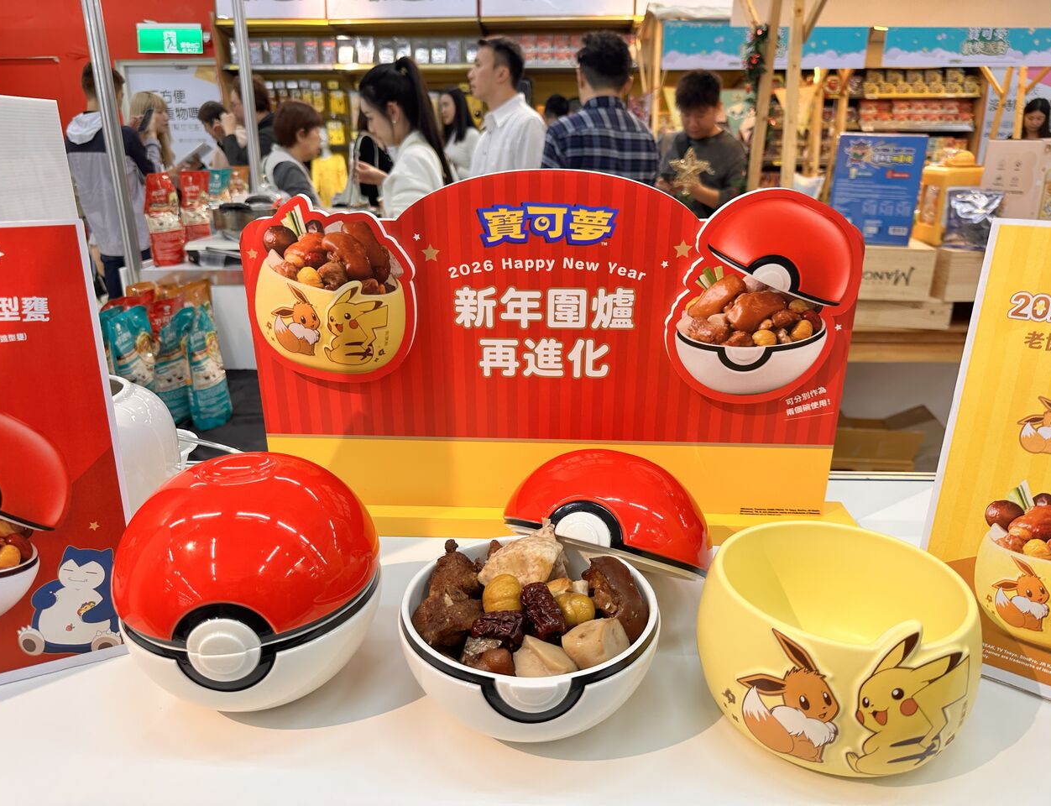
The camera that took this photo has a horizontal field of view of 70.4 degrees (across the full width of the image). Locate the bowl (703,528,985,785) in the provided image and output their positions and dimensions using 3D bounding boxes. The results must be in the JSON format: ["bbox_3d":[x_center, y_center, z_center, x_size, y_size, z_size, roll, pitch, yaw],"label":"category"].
[{"bbox_3d":[0.252,0.196,0.618,0.215,0.148,0.215,4,18,15],"label":"bowl"}]

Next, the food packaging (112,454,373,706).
[{"bbox_3d":[-0.214,0.139,0.590,0.197,0.185,0.201,-3,19,-9],"label":"food packaging"}]

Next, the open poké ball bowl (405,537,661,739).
[{"bbox_3d":[0.004,0.194,0.585,0.197,0.096,0.199,0,19,0],"label":"open poké ball bowl"}]

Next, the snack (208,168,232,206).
[{"bbox_3d":[-1.202,-0.781,2.931,0.100,0.250,0.065,-14,22,-36],"label":"snack"}]

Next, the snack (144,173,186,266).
[{"bbox_3d":[-1.011,-0.519,2.101,0.100,0.250,0.065,-16,23,-39],"label":"snack"}]

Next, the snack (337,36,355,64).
[{"bbox_3d":[-1.184,-2.322,4.900,0.115,0.170,0.050,2,19,6],"label":"snack"}]

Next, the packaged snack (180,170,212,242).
[{"bbox_3d":[-1.163,-0.699,2.639,0.115,0.250,0.065,-4,19,-11],"label":"packaged snack"}]

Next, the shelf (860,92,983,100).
[{"bbox_3d":[2.996,-2.364,5.770,0.880,0.045,0.360,1,19,4],"label":"shelf"}]

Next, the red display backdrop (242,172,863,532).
[{"bbox_3d":[0.021,-0.043,0.800,0.693,0.396,0.067,1,19,3],"label":"red display backdrop"}]

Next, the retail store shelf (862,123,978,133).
[{"bbox_3d":[2.952,-2.124,5.770,0.870,0.050,0.360,1,19,4],"label":"retail store shelf"}]

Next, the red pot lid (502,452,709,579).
[{"bbox_3d":[0.085,0.098,0.719,0.197,0.088,0.199,11,-12,17],"label":"red pot lid"}]

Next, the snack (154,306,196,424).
[{"bbox_3d":[-0.778,-0.090,1.644,0.100,0.250,0.065,-17,24,-41],"label":"snack"}]

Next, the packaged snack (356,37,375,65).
[{"bbox_3d":[-1.035,-2.286,4.836,0.115,0.175,0.060,-1,17,0],"label":"packaged snack"}]

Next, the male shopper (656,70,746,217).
[{"bbox_3d":[0.723,-0.538,3.186,0.460,1.630,0.360,7,19,22],"label":"male shopper"}]

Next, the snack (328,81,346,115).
[{"bbox_3d":[-1.257,-2.035,4.968,0.110,0.210,0.050,-1,17,0],"label":"snack"}]

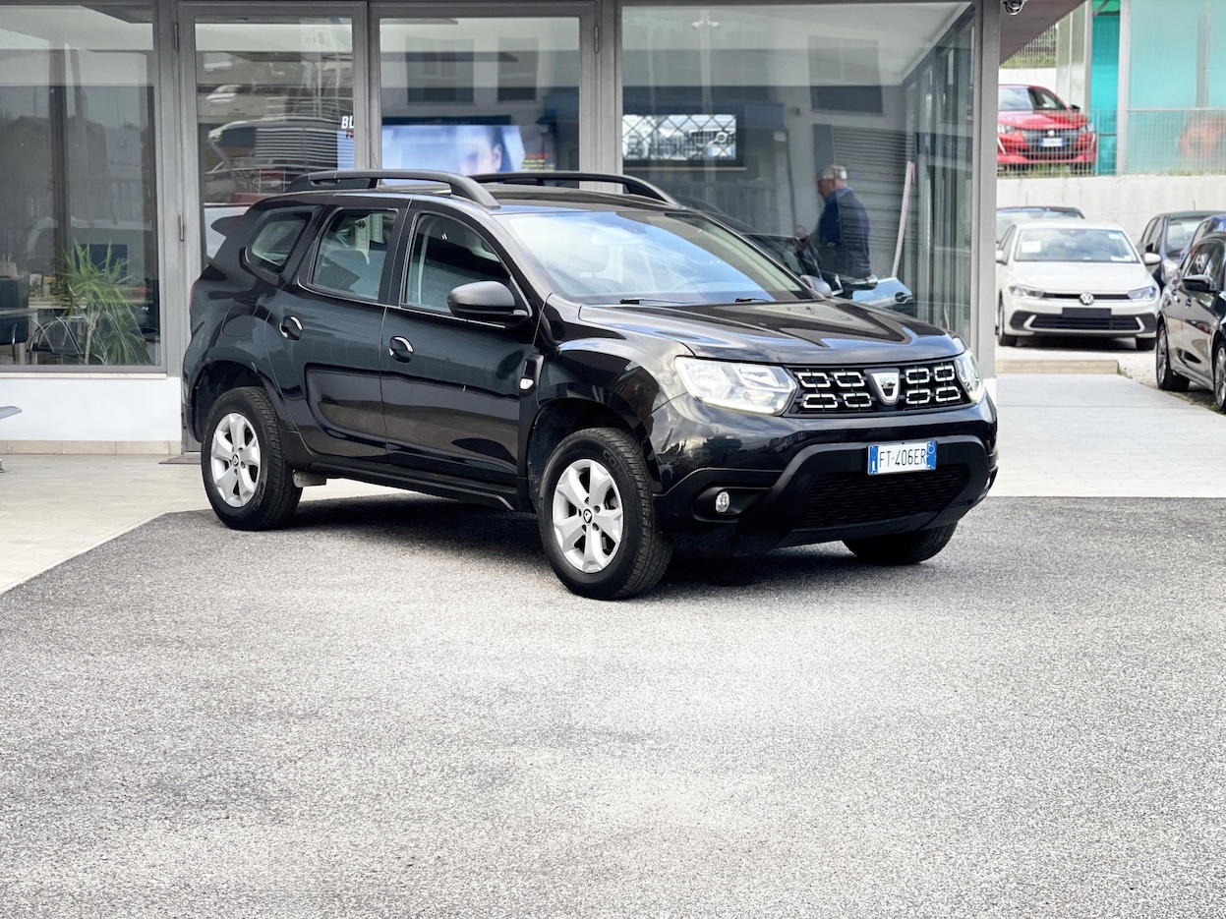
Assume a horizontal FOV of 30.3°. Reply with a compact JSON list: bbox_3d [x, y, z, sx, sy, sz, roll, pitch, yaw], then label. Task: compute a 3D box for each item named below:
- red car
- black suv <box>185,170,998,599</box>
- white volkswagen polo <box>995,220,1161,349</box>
[{"bbox_3d":[6.180,-5.150,35.500,1.800,1.440,4.050,-1,6,-10],"label":"red car"},{"bbox_3d":[-0.250,-0.452,10.130,1.870,1.690,4.340,-5,7,-39],"label":"black suv"},{"bbox_3d":[5.350,-2.080,26.600,1.800,1.450,4.070,1,6,5],"label":"white volkswagen polo"}]

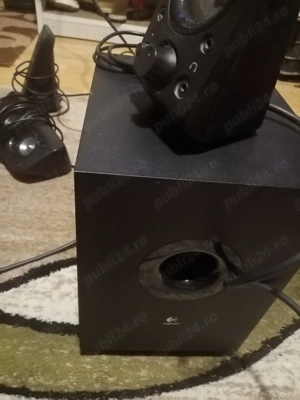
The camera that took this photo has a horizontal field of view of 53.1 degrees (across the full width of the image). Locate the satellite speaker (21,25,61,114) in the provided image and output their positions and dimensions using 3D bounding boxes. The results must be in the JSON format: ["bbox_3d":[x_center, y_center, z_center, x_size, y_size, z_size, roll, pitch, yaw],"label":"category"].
[{"bbox_3d":[-0.293,-0.332,0.765,0.108,0.192,0.086,-2,43,-14],"label":"satellite speaker"}]

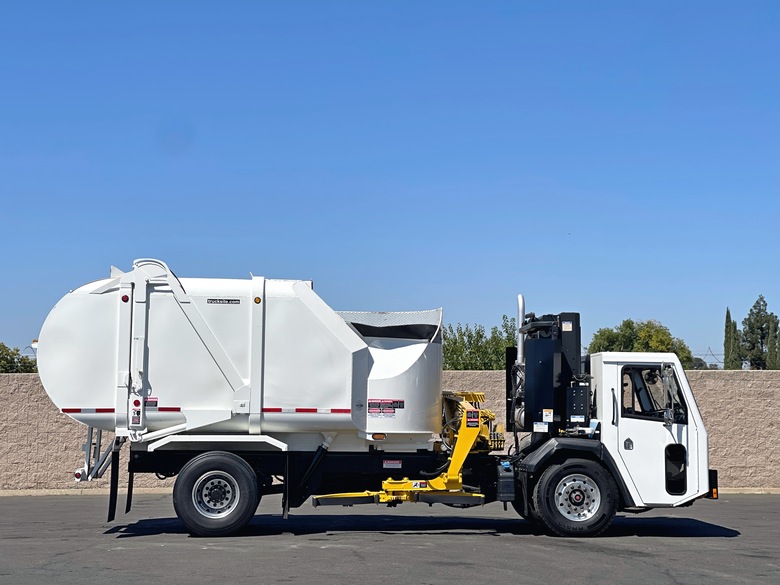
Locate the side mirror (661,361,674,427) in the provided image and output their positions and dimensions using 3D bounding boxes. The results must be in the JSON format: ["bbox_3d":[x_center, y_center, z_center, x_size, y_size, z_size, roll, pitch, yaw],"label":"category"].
[{"bbox_3d":[3.479,1.279,18.080,0.150,0.800,0.220,1,-5,-5],"label":"side mirror"}]

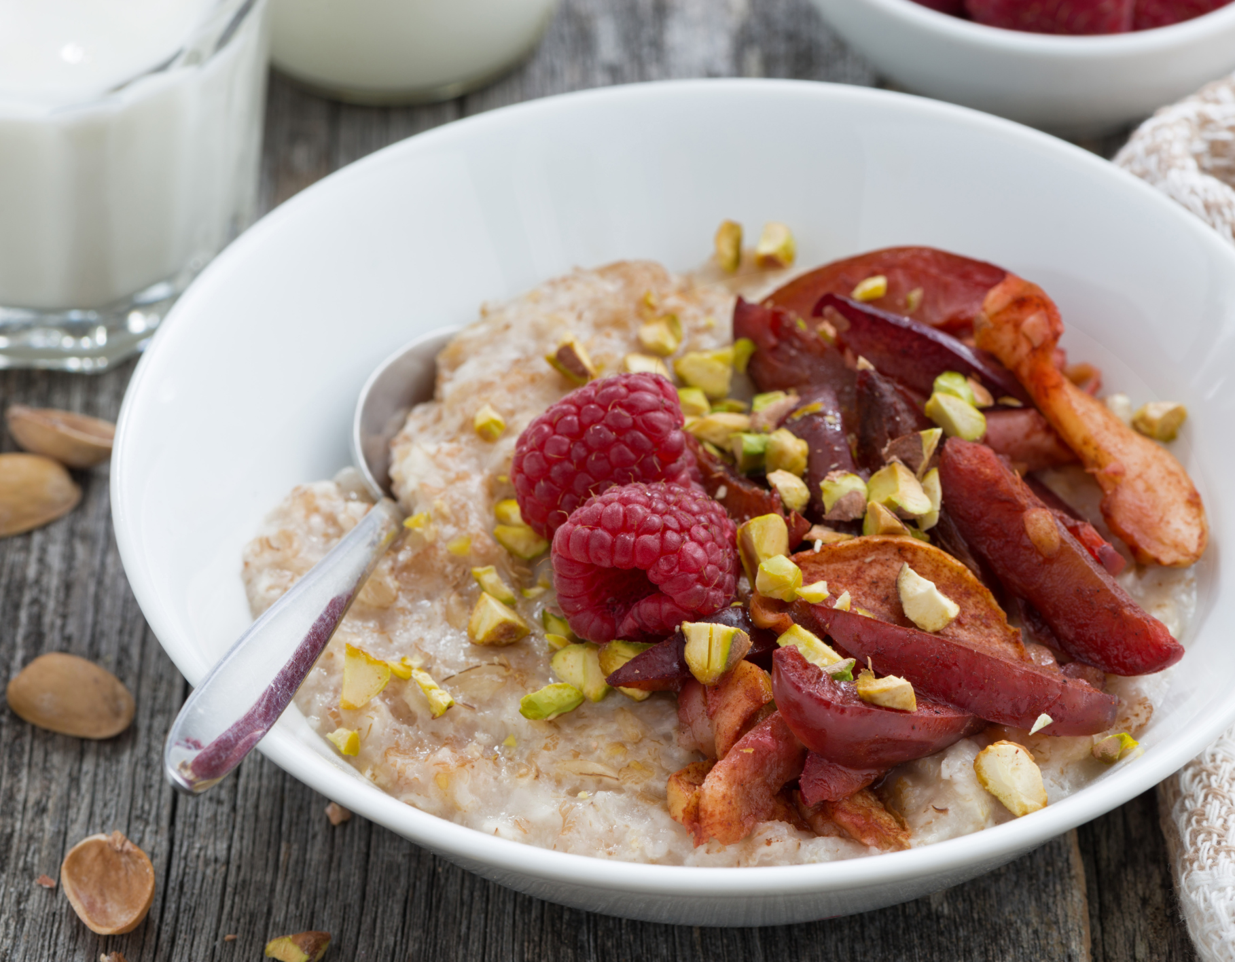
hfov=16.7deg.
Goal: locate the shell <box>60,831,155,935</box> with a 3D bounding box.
[{"bbox_3d":[-0.069,0.056,0.573,0.013,0.007,0.017,4,51,5],"label":"shell"}]

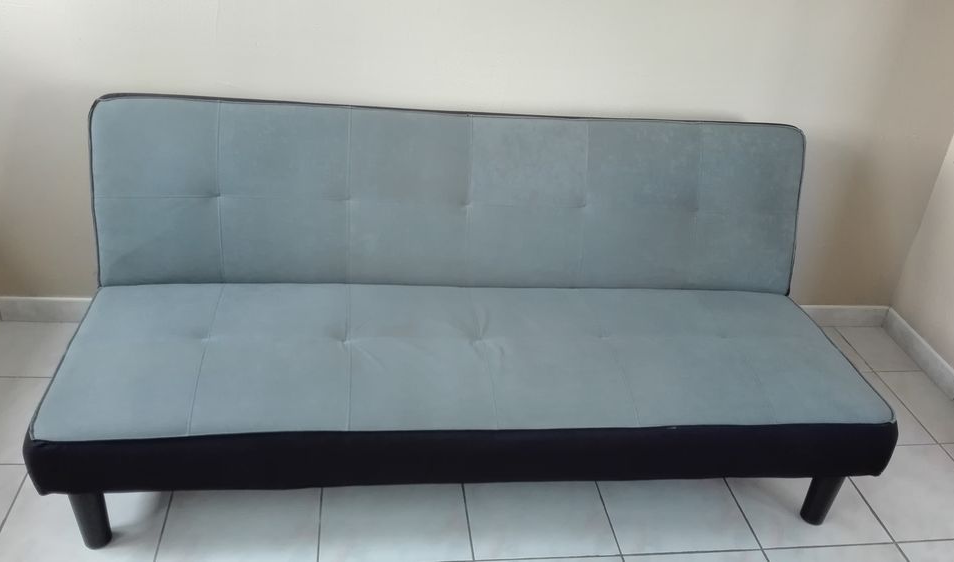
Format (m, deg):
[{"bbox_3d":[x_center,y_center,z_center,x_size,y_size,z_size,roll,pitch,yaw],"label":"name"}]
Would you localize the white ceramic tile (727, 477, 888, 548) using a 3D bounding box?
[{"bbox_3d":[0.805,0.538,1.802,0.335,0.010,0.312,1,33,-8],"label":"white ceramic tile"}]

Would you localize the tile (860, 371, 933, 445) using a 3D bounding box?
[{"bbox_3d":[1.103,0.373,2.107,0.335,0.010,0.312,1,33,-8],"label":"tile"}]

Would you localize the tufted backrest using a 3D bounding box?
[{"bbox_3d":[-0.030,-0.191,1.840,1.742,0.460,0.130,1,9,-8],"label":"tufted backrest"}]

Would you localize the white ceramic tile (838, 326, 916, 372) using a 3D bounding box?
[{"bbox_3d":[1.327,0.225,2.375,0.176,0.010,0.248,1,33,-8],"label":"white ceramic tile"}]

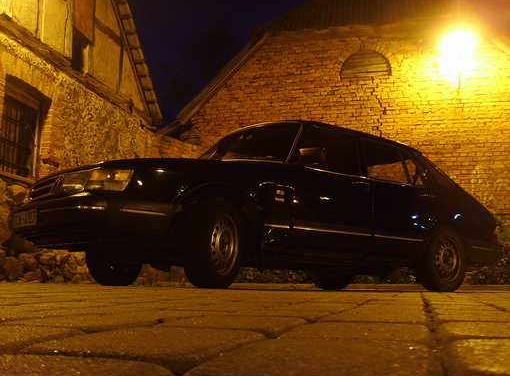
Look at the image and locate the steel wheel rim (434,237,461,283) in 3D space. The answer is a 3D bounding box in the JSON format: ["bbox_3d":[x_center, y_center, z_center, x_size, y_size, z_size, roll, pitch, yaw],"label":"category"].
[{"bbox_3d":[1.740,0.666,5.340,0.415,0.415,0.130,8,-12,-37],"label":"steel wheel rim"}]

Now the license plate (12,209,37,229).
[{"bbox_3d":[-1.519,0.212,3.793,0.020,0.112,0.520,8,-12,-37],"label":"license plate"}]

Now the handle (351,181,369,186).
[{"bbox_3d":[0.850,-0.035,4.624,0.200,0.040,0.040,8,-12,-37],"label":"handle"}]

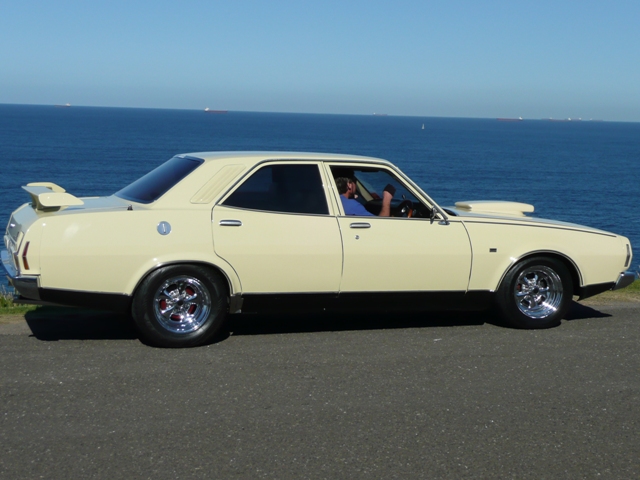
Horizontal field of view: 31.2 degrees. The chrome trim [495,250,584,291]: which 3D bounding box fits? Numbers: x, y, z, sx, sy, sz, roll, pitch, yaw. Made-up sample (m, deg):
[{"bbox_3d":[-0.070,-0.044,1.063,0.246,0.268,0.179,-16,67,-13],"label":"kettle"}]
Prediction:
[{"bbox_3d":[1.714,0.228,8.906,0.800,0.320,0.050,0,7,-18],"label":"chrome trim"}]

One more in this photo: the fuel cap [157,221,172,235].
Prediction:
[{"bbox_3d":[-1.092,-0.086,8.045,0.102,0.102,0.030,-1,0,-18],"label":"fuel cap"}]

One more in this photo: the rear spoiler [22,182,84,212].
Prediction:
[{"bbox_3d":[-2.007,-0.326,8.594,0.340,0.150,1.360,0,7,-18],"label":"rear spoiler"}]

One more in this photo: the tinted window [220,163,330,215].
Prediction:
[{"bbox_3d":[-0.333,-0.369,8.299,0.840,0.390,0.050,0,-13,-18],"label":"tinted window"}]

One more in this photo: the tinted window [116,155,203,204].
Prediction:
[{"bbox_3d":[-1.281,-0.477,8.819,0.580,0.100,1.270,-36,16,-11],"label":"tinted window"}]

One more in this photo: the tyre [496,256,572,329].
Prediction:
[{"bbox_3d":[1.685,0.398,9.044,0.590,0.590,0.215,0,7,-18],"label":"tyre"}]

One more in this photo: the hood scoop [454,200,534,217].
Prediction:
[{"bbox_3d":[1.458,-0.271,9.758,0.600,0.130,0.410,0,7,-18],"label":"hood scoop"}]

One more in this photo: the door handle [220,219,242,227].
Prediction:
[{"bbox_3d":[-0.626,-0.117,8.094,0.170,0.052,0.045,0,7,-18],"label":"door handle"}]

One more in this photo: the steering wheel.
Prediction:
[{"bbox_3d":[0.637,-0.165,9.125,0.080,0.370,0.370,26,-2,-19],"label":"steering wheel"}]

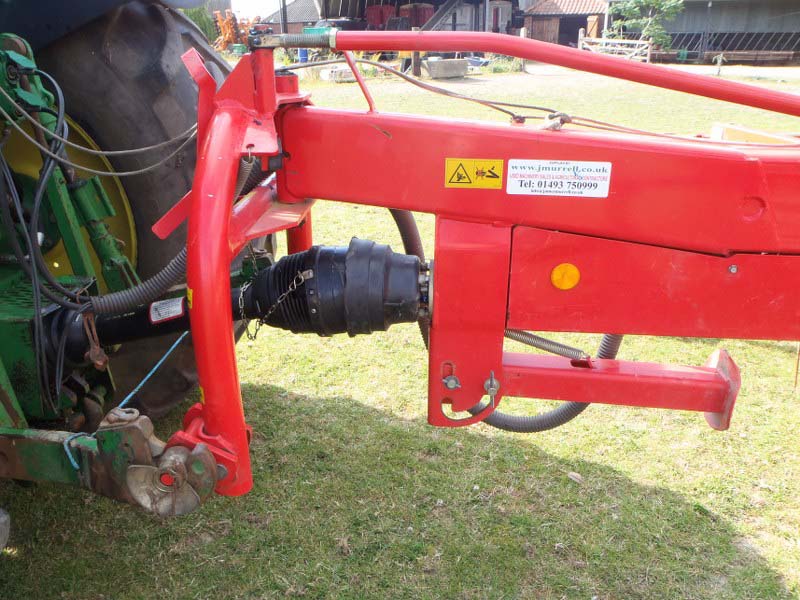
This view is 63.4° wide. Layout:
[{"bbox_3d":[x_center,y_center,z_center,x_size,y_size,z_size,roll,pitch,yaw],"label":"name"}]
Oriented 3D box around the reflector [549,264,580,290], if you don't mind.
[{"bbox_3d":[0.354,-0.051,1.385,0.060,0.060,0.008,4,23,9],"label":"reflector"}]

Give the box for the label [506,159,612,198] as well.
[{"bbox_3d":[0.326,-0.251,1.335,0.207,0.073,0.002,4,23,9],"label":"label"}]

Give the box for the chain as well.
[{"bbox_3d":[-0.303,0.003,1.587,0.180,0.175,0.100,3,23,6],"label":"chain"}]

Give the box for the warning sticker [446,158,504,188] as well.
[{"bbox_3d":[0.155,-0.266,1.362,0.121,0.062,0.002,4,23,9],"label":"warning sticker"}]

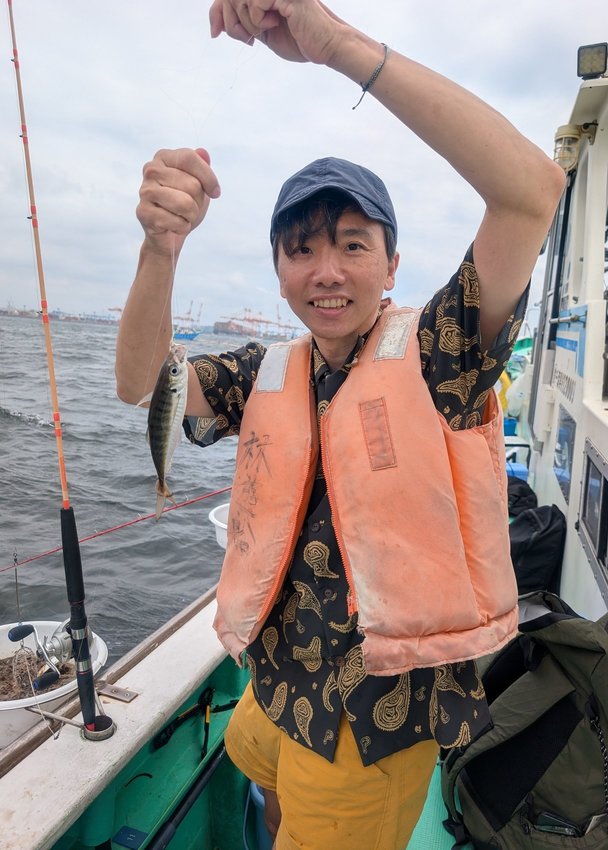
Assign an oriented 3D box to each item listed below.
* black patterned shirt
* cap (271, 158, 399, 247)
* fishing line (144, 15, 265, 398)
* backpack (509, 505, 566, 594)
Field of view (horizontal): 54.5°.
[{"bbox_3d":[0.078,0.121,0.950,0.510,0.760,0.310,3,9,14],"label":"black patterned shirt"},{"bbox_3d":[0.042,-0.332,0.860,0.180,0.135,0.260,1,8,10],"label":"cap"},{"bbox_3d":[-0.110,-0.234,0.640,0.130,0.390,0.080,5,9,5],"label":"fishing line"},{"bbox_3d":[1.253,0.708,3.250,0.360,0.520,0.280,8,10,26],"label":"backpack"}]

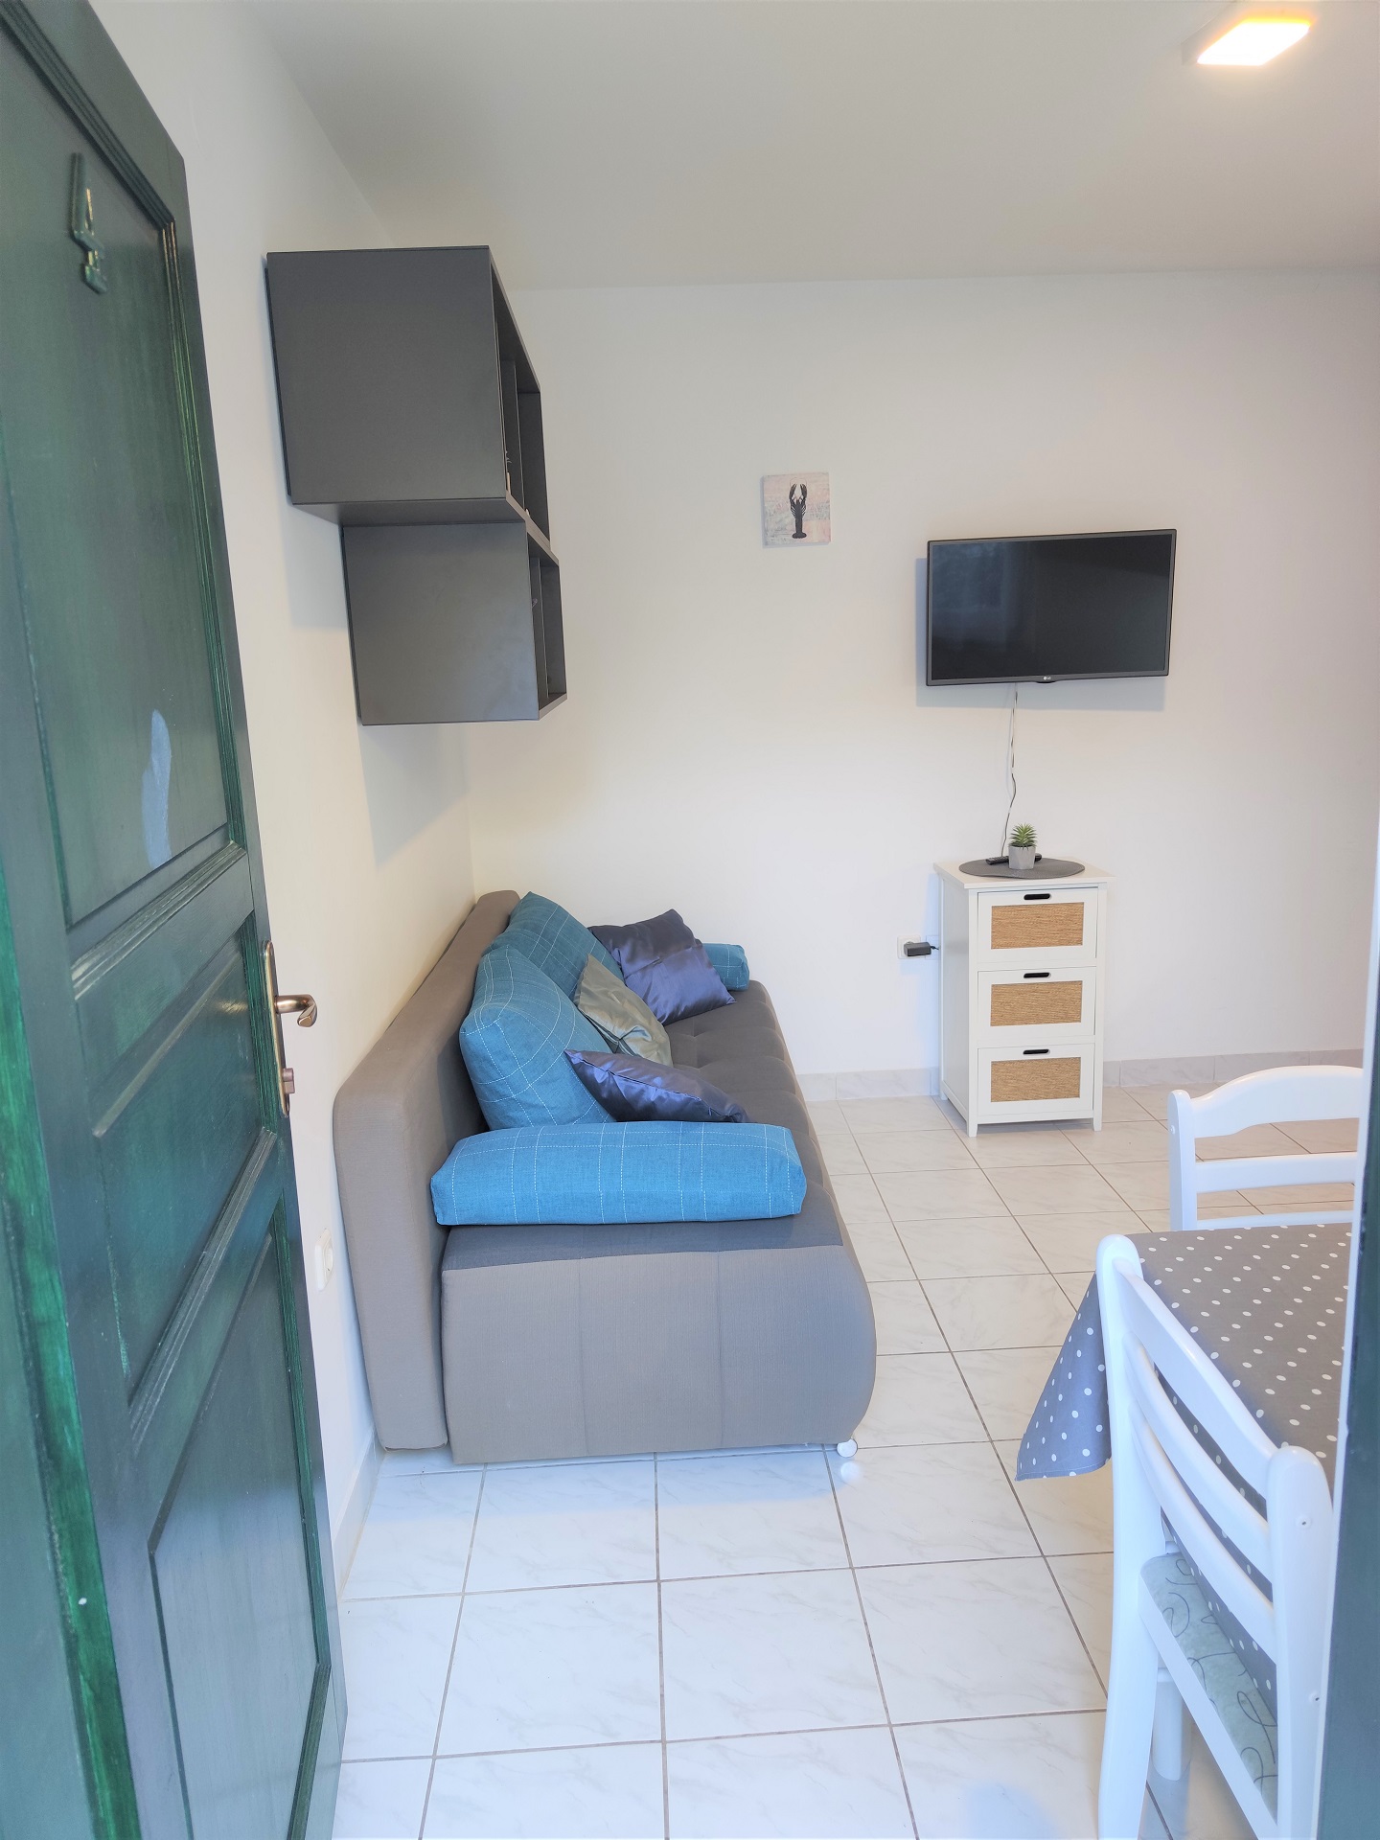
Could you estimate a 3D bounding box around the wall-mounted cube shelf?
[{"bbox_3d":[-0.521,-0.859,2.894,0.360,0.780,1.512,-3,12,-2],"label":"wall-mounted cube shelf"}]

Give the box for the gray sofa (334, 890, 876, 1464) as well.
[{"bbox_3d":[-0.172,0.439,3.233,0.945,0.792,1.839,-3,12,-2],"label":"gray sofa"}]

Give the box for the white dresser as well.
[{"bbox_3d":[1.038,0.234,4.003,0.452,0.790,0.384,-3,12,-2],"label":"white dresser"}]

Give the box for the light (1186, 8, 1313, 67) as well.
[{"bbox_3d":[0.995,-1.583,2.277,0.166,0.038,0.162,-3,12,-2],"label":"light"}]

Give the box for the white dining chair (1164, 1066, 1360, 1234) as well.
[{"bbox_3d":[0.934,0.669,1.748,0.409,0.853,0.453,-3,12,-2],"label":"white dining chair"}]

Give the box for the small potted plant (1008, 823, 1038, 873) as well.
[{"bbox_3d":[1.027,-0.228,3.936,0.086,0.141,0.086,-3,12,-2],"label":"small potted plant"}]

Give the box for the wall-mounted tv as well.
[{"bbox_3d":[1.093,-0.954,3.905,0.740,0.433,0.063,-2,15,2],"label":"wall-mounted tv"}]

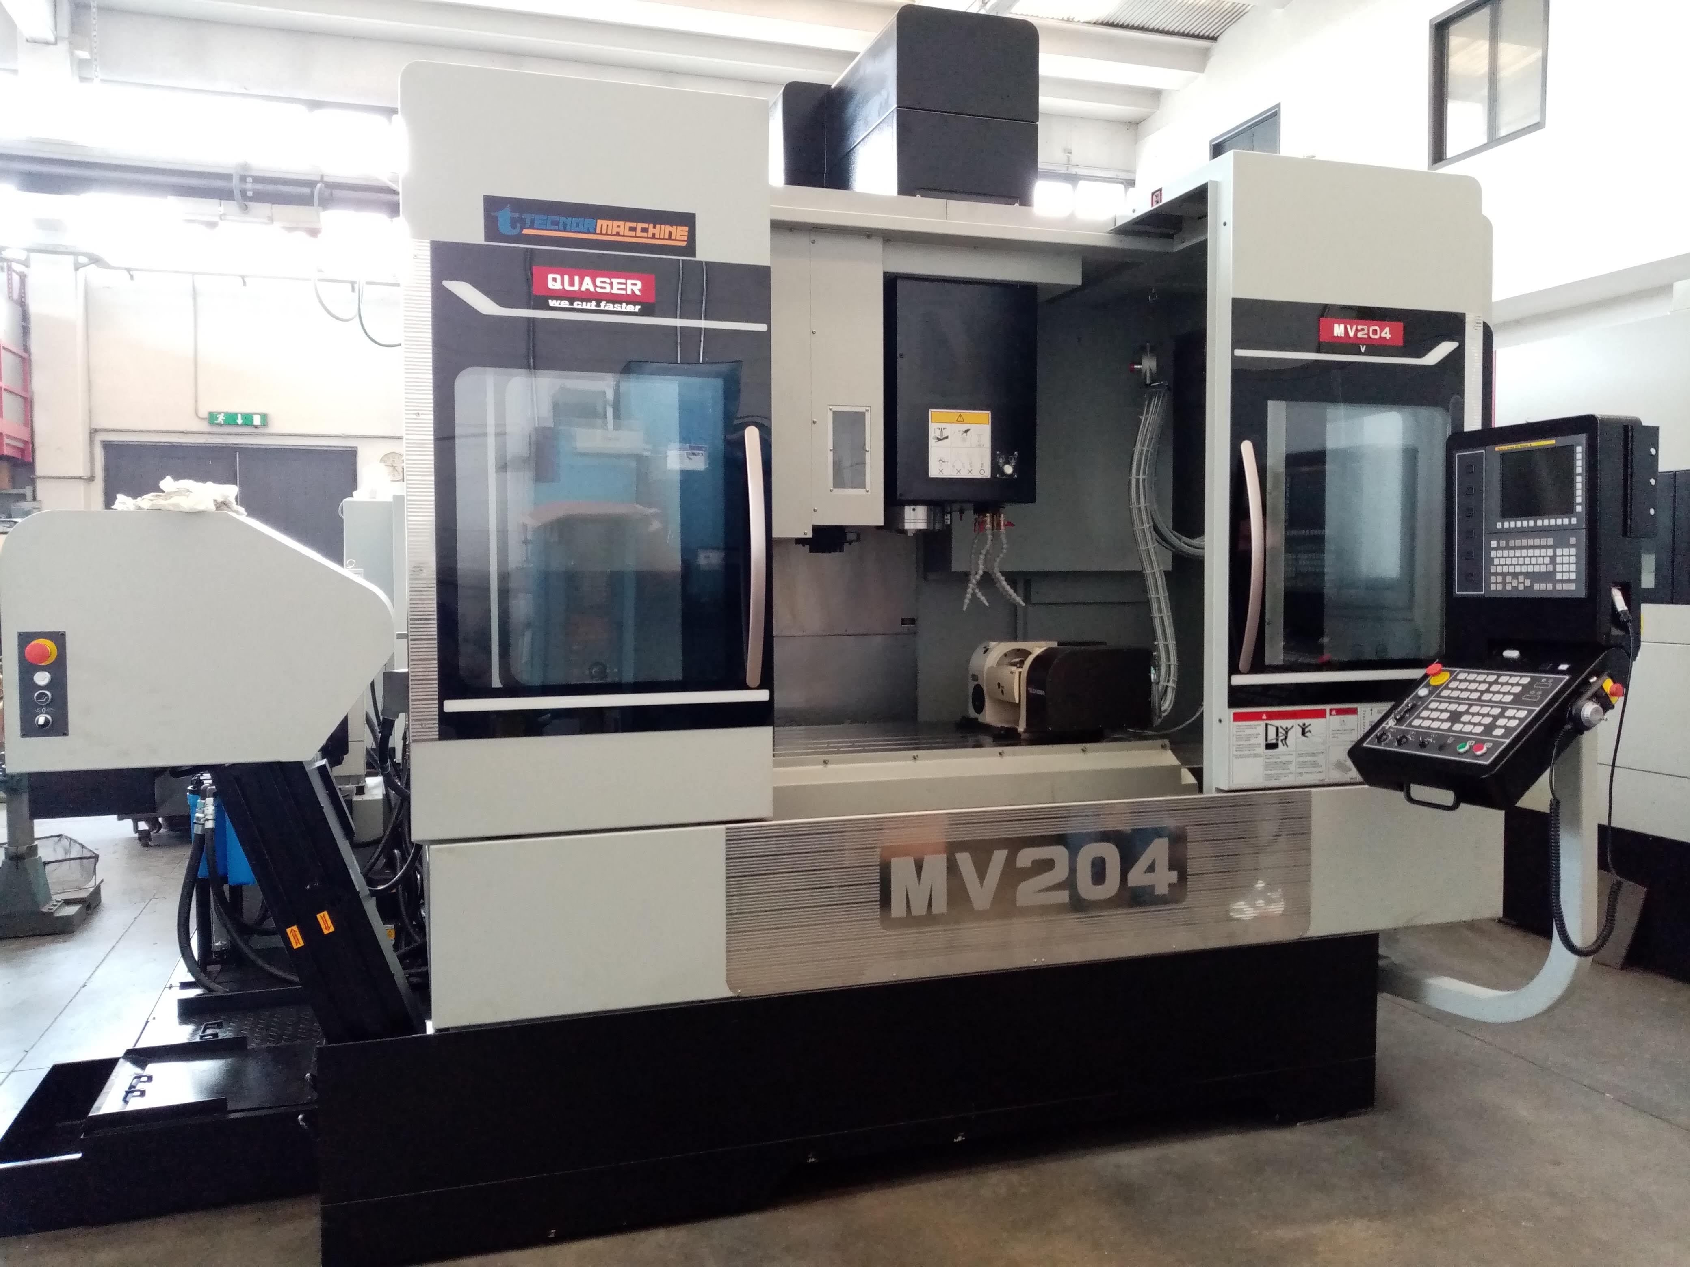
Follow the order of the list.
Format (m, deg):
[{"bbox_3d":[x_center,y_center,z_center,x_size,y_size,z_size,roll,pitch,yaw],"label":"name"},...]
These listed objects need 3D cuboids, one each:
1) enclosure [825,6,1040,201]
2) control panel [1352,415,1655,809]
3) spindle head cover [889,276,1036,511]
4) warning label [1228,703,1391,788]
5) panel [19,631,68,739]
[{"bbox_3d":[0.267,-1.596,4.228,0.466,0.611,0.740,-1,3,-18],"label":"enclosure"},{"bbox_3d":[1.577,-0.043,3.071,0.463,0.917,0.472,-1,3,-18],"label":"control panel"},{"bbox_3d":[0.304,-0.724,3.967,0.441,0.651,0.450,-1,3,-16],"label":"spindle head cover"},{"bbox_3d":[1.218,0.291,3.304,0.499,0.193,0.010,-1,3,-18],"label":"warning label"},{"bbox_3d":[-1.543,0.100,2.435,0.082,0.203,0.050,-1,3,-18],"label":"panel"}]

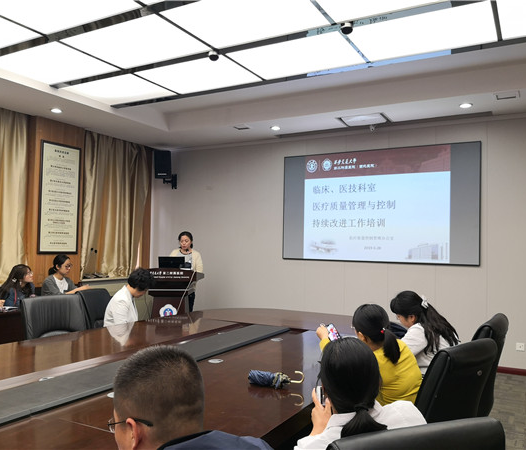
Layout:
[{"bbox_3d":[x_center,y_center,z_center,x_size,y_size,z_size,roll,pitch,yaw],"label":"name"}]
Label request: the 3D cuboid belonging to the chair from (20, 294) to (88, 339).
[{"bbox_3d":[-1.558,1.099,3.874,0.650,0.980,0.600,0,-2,35],"label":"chair"}]

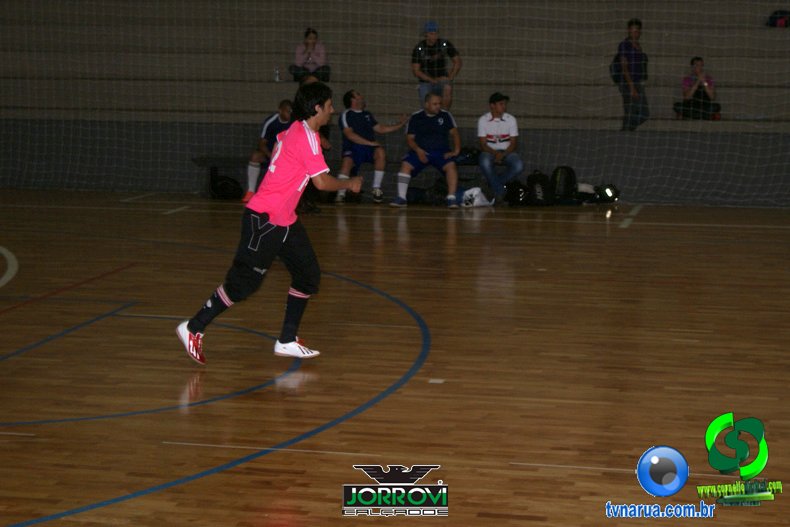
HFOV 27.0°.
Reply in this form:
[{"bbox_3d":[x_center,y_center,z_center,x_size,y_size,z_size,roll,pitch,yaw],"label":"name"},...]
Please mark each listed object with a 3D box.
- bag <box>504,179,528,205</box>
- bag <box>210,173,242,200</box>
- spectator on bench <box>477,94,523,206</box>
[{"bbox_3d":[1.469,-0.867,19.903,0.290,0.330,0.260,2,7,13],"label":"bag"},{"bbox_3d":[-2.101,-0.966,20.585,0.380,0.300,0.280,2,7,13],"label":"bag"},{"bbox_3d":[1.278,-1.376,19.935,0.560,1.320,0.700,1,7,4],"label":"spectator on bench"}]

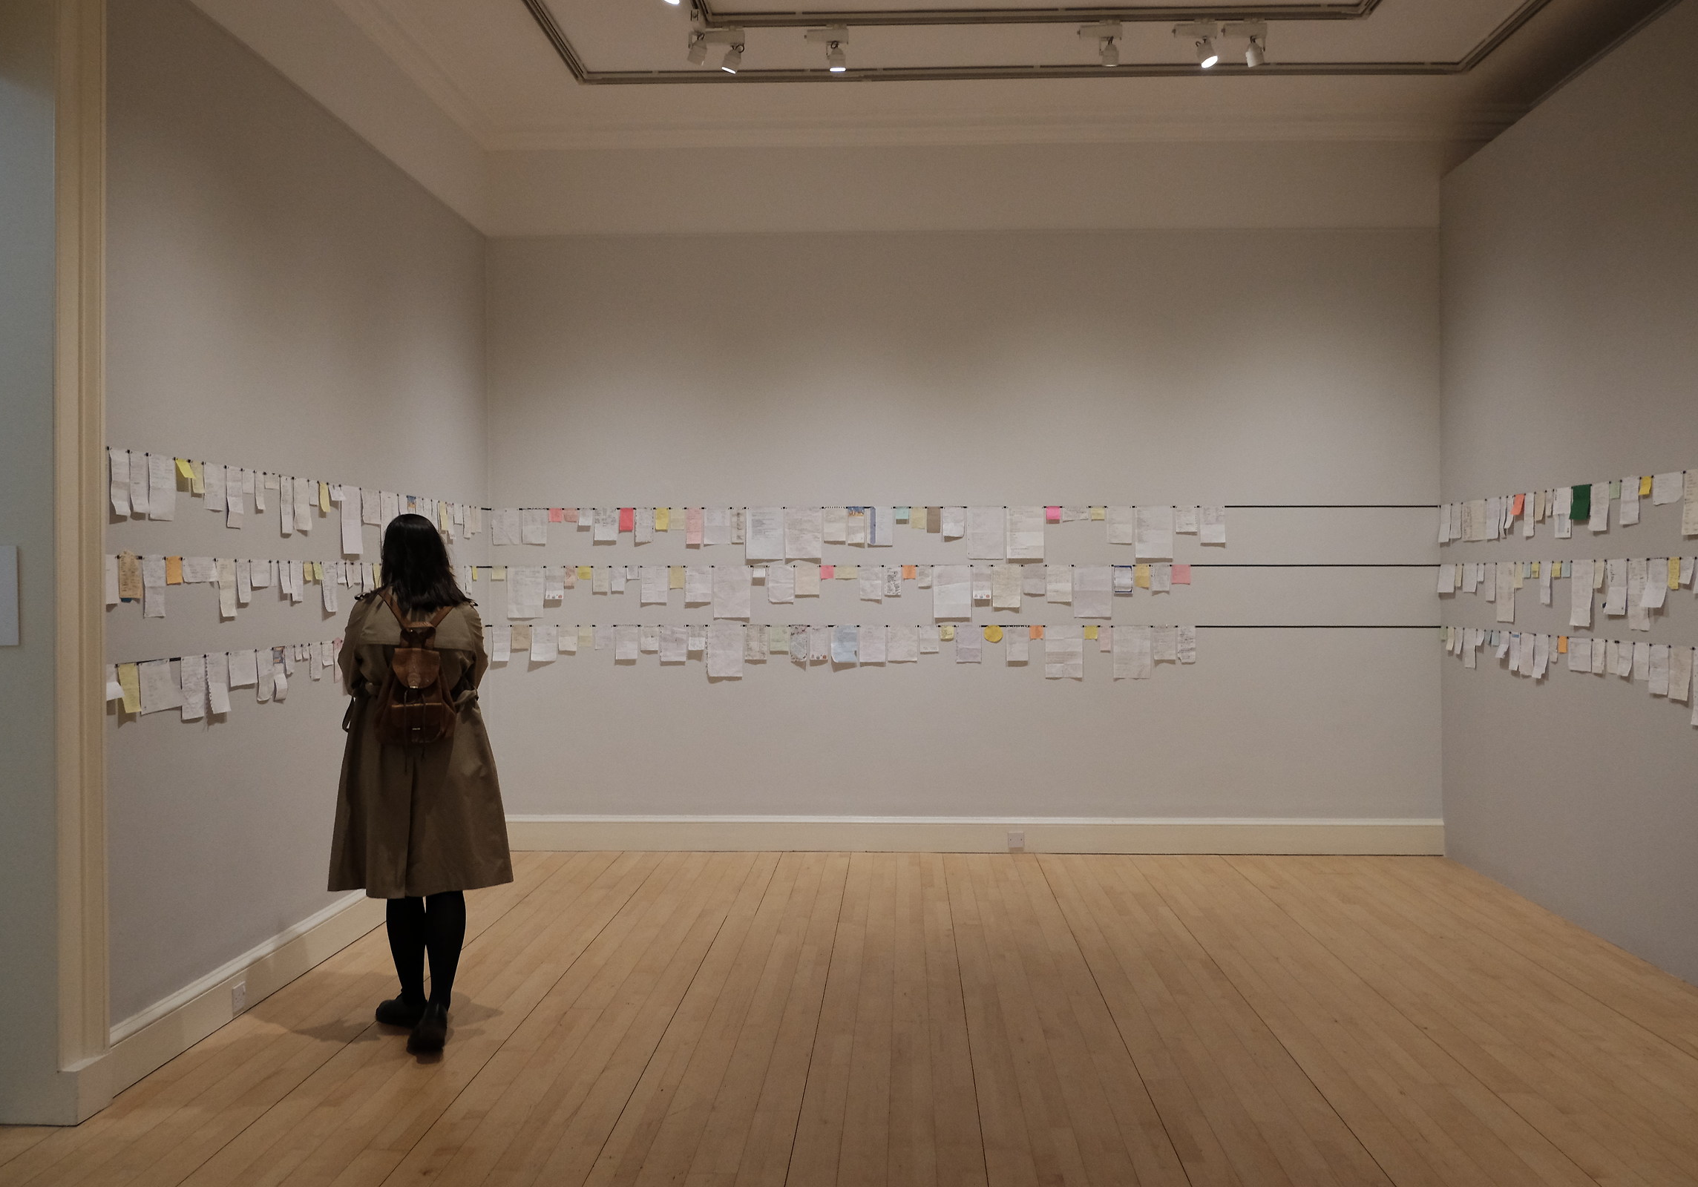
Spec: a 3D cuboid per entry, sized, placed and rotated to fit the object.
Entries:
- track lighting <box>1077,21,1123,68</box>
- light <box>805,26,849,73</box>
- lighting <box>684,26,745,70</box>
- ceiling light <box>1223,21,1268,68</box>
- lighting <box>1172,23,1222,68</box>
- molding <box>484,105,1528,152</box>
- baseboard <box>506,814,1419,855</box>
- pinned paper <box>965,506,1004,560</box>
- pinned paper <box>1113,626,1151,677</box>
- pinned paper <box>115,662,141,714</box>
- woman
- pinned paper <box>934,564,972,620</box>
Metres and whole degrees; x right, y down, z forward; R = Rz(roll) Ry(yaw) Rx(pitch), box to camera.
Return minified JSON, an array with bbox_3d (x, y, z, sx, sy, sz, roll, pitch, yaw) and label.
[{"bbox_3d":[1.137,-2.487,6.048,0.205,0.190,0.090,0,0,2],"label":"track lighting"},{"bbox_3d":[-0.102,-2.488,6.094,0.205,0.190,0.090,0,0,2],"label":"light"},{"bbox_3d":[-0.605,-2.491,6.113,0.245,0.190,0.100,0,0,2],"label":"lighting"},{"bbox_3d":[1.851,-2.563,6.235,0.213,0.225,0.130,0,1,8],"label":"ceiling light"},{"bbox_3d":[1.568,-2.479,6.032,0.205,0.190,0.090,0,0,2],"label":"lighting"},{"bbox_3d":[0.824,-2.630,7.508,5.838,0.164,0.130,0,1,2],"label":"molding"},{"bbox_3d":[0.634,1.374,7.601,5.446,0.202,0.030,0,1,2],"label":"baseboard"},{"bbox_3d":[0.766,-0.335,7.462,0.210,0.297,0.015,0,0,2],"label":"pinned paper"},{"bbox_3d":[1.606,0.333,7.567,0.210,0.297,0.010,0,1,2],"label":"pinned paper"},{"bbox_3d":[-2.237,0.297,4.162,0.035,0.155,0.102,0,0,3],"label":"pinned paper"},{"bbox_3d":[-1.467,0.614,4.574,0.580,1.780,0.500,0,1,-22],"label":"woman"},{"bbox_3d":[0.580,-0.011,7.472,0.210,0.297,0.015,0,0,2],"label":"pinned paper"}]

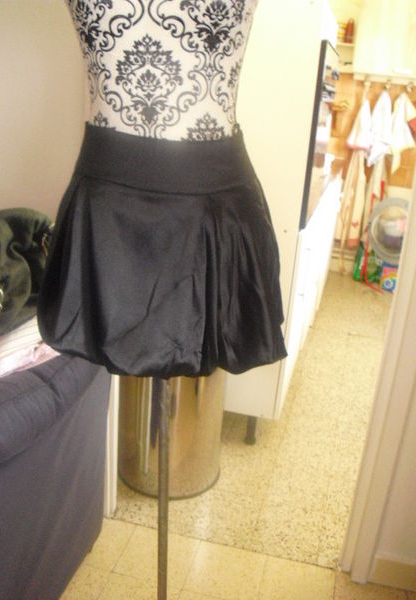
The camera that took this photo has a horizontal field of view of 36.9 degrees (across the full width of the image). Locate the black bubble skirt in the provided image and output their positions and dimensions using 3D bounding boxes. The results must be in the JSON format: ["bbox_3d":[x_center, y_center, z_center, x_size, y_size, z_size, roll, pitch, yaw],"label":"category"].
[{"bbox_3d":[-0.085,-0.105,1.151,0.465,0.400,0.360,5,18,8],"label":"black bubble skirt"}]

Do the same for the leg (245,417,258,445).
[{"bbox_3d":[0.172,0.497,2.413,0.042,0.123,0.042,9,19,13],"label":"leg"}]

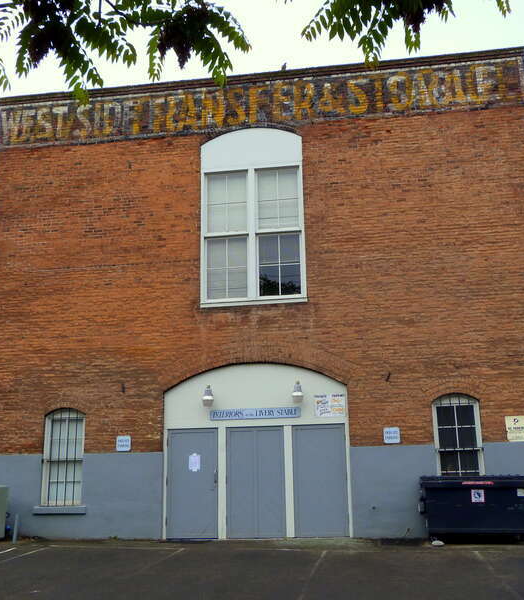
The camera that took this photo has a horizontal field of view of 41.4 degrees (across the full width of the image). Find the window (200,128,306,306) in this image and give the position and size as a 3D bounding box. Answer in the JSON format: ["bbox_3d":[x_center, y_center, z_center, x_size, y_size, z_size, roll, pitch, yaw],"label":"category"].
[{"bbox_3d":[-0.194,-1.788,14.613,2.211,3.942,0.200,-3,-14,8],"label":"window"}]

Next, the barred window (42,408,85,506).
[{"bbox_3d":[-3.974,3.146,13.987,0.867,1.917,0.180,-3,-14,8],"label":"barred window"}]

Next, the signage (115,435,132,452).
[{"bbox_3d":[-2.749,2.860,13.795,0.314,0.309,0.030,-3,-14,8],"label":"signage"}]

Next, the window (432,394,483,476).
[{"bbox_3d":[3.689,2.725,12.939,0.859,1.940,0.180,-3,-14,8],"label":"window"}]

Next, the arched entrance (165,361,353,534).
[{"bbox_3d":[-0.113,2.890,13.506,3.634,3.324,0.250,-3,-14,8],"label":"arched entrance"}]

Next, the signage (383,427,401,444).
[{"bbox_3d":[2.454,2.560,13.086,0.297,0.313,0.030,-3,-14,8],"label":"signage"}]

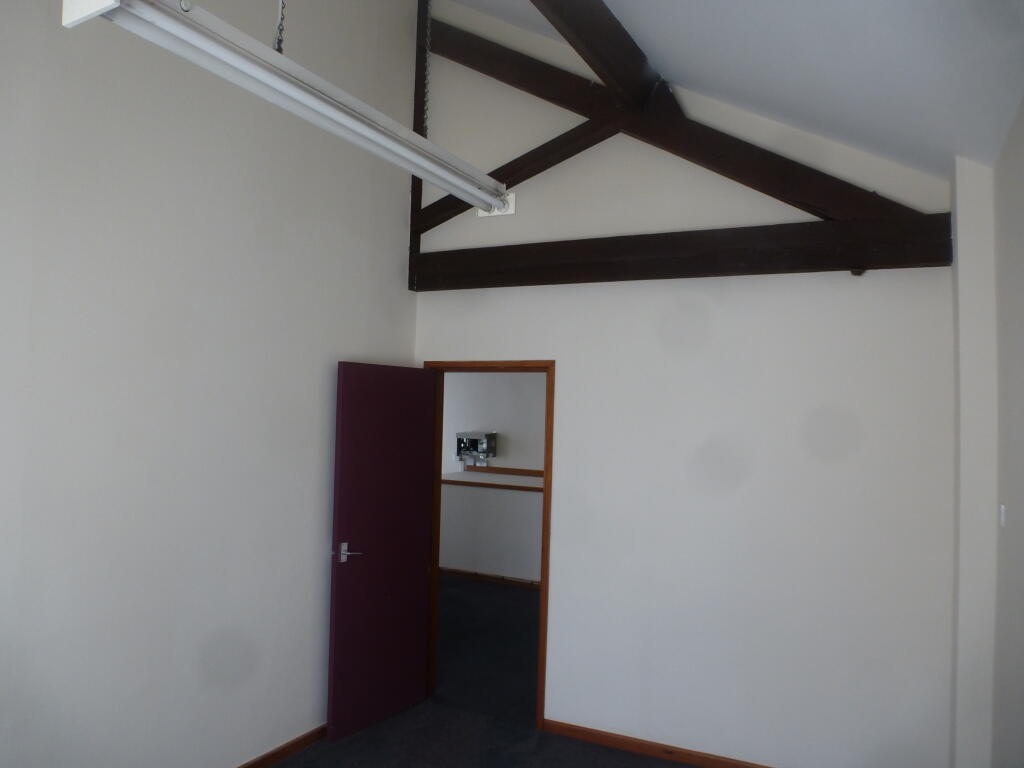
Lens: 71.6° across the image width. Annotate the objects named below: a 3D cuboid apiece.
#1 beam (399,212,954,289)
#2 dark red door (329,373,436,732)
[{"bbox_3d":[0.695,-0.668,3.805,2.843,0.226,0.110,0,-3,24],"label":"beam"},{"bbox_3d":[-0.720,0.886,4.017,0.045,1.981,0.742,0,-3,33],"label":"dark red door"}]

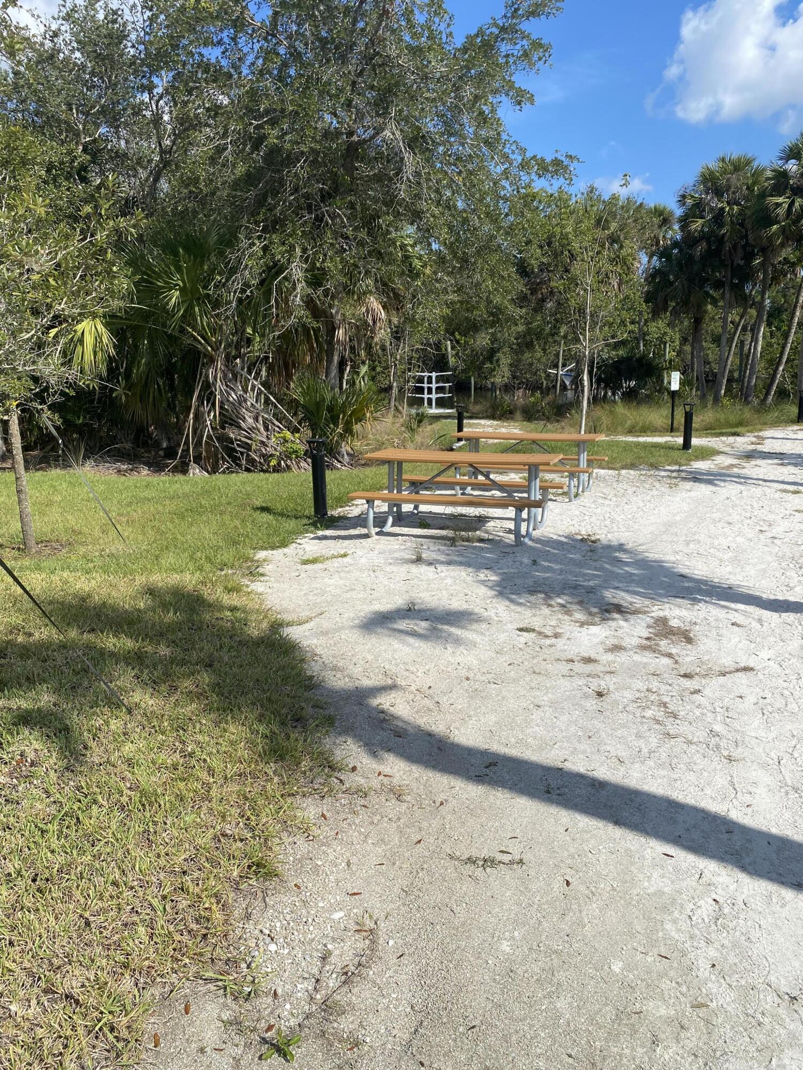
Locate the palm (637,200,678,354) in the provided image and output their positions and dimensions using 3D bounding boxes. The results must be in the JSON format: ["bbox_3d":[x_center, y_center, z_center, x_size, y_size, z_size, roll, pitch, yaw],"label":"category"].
[{"bbox_3d":[12.393,-11.358,39.000,2.400,9.310,2.400,-1,12,0],"label":"palm"}]

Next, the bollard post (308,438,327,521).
[{"bbox_3d":[-0.924,-0.638,9.098,0.220,0.880,0.220,-1,12,0],"label":"bollard post"}]

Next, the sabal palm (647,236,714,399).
[{"bbox_3d":[10.612,-8.090,30.500,2.600,6.218,2.600,-1,12,0],"label":"sabal palm"}]

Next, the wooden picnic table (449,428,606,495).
[{"bbox_3d":[1.627,-0.925,10.475,1.870,0.760,1.530,4,13,21],"label":"wooden picnic table"}]

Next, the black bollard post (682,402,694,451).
[{"bbox_3d":[5.467,-2.049,15.300,0.220,0.880,0.220,-1,12,0],"label":"black bollard post"}]

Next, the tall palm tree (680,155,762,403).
[{"bbox_3d":[12.334,-9.770,31.000,3.200,9.560,3.200,-1,12,0],"label":"tall palm tree"}]

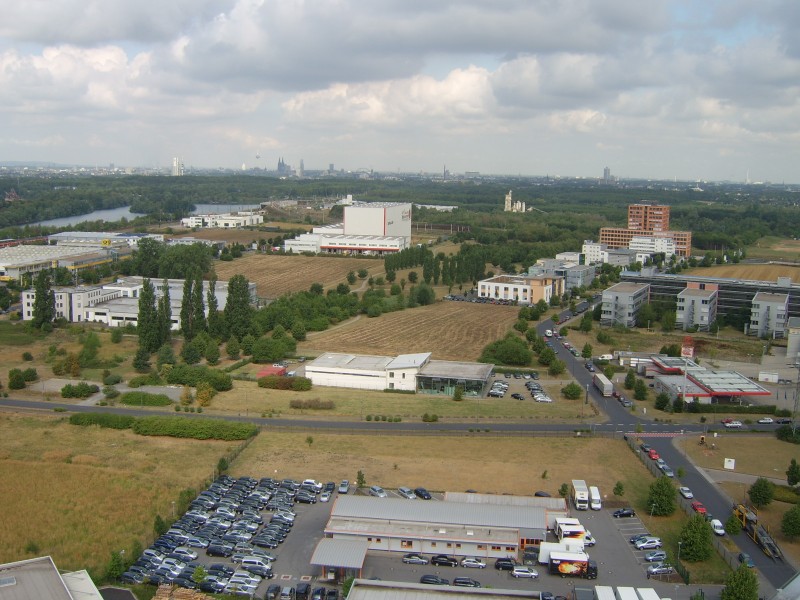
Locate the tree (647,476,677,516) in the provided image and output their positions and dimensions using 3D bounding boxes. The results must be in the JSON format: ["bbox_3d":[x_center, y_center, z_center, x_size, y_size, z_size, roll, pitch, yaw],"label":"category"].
[{"bbox_3d":[51.024,37.570,138.600,5.700,7.400,5.700,1,10,0],"label":"tree"}]

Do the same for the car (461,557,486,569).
[{"bbox_3d":[12.908,45.759,125.100,4.400,1.470,1.780,2,10,5],"label":"car"}]

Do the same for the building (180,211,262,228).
[{"bbox_3d":[-193.026,-86.945,782.195,68.000,11.000,70.000,2,10,3],"label":"building"}]

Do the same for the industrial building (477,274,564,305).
[{"bbox_3d":[66.244,-7.509,396.520,37.719,12.000,31.344,6,12,27],"label":"industrial building"}]

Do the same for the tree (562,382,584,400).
[{"bbox_3d":[51.118,27.009,212.229,5.900,5.300,5.900,1,10,0],"label":"tree"}]

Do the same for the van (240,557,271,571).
[{"bbox_3d":[-23.016,42.592,115.494,4.850,1.950,1.900,3,10,6],"label":"van"}]

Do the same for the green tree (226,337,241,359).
[{"bbox_3d":[-56.822,15.821,244.250,4.800,7.100,4.800,1,10,0],"label":"green tree"}]

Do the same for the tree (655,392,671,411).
[{"bbox_3d":[74.083,28.077,201.180,4.300,5.000,4.300,1,10,0],"label":"tree"}]

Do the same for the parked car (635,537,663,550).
[{"bbox_3d":[44.848,43.758,129.209,4.550,1.720,1.850,0,10,-8],"label":"parked car"}]

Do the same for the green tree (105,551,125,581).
[{"bbox_3d":[-46.716,43.816,117.533,3.040,5.550,3.040,1,10,0],"label":"green tree"}]

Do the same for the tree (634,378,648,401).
[{"bbox_3d":[71.531,26.662,212.694,4.000,6.700,4.000,1,10,0],"label":"tree"}]

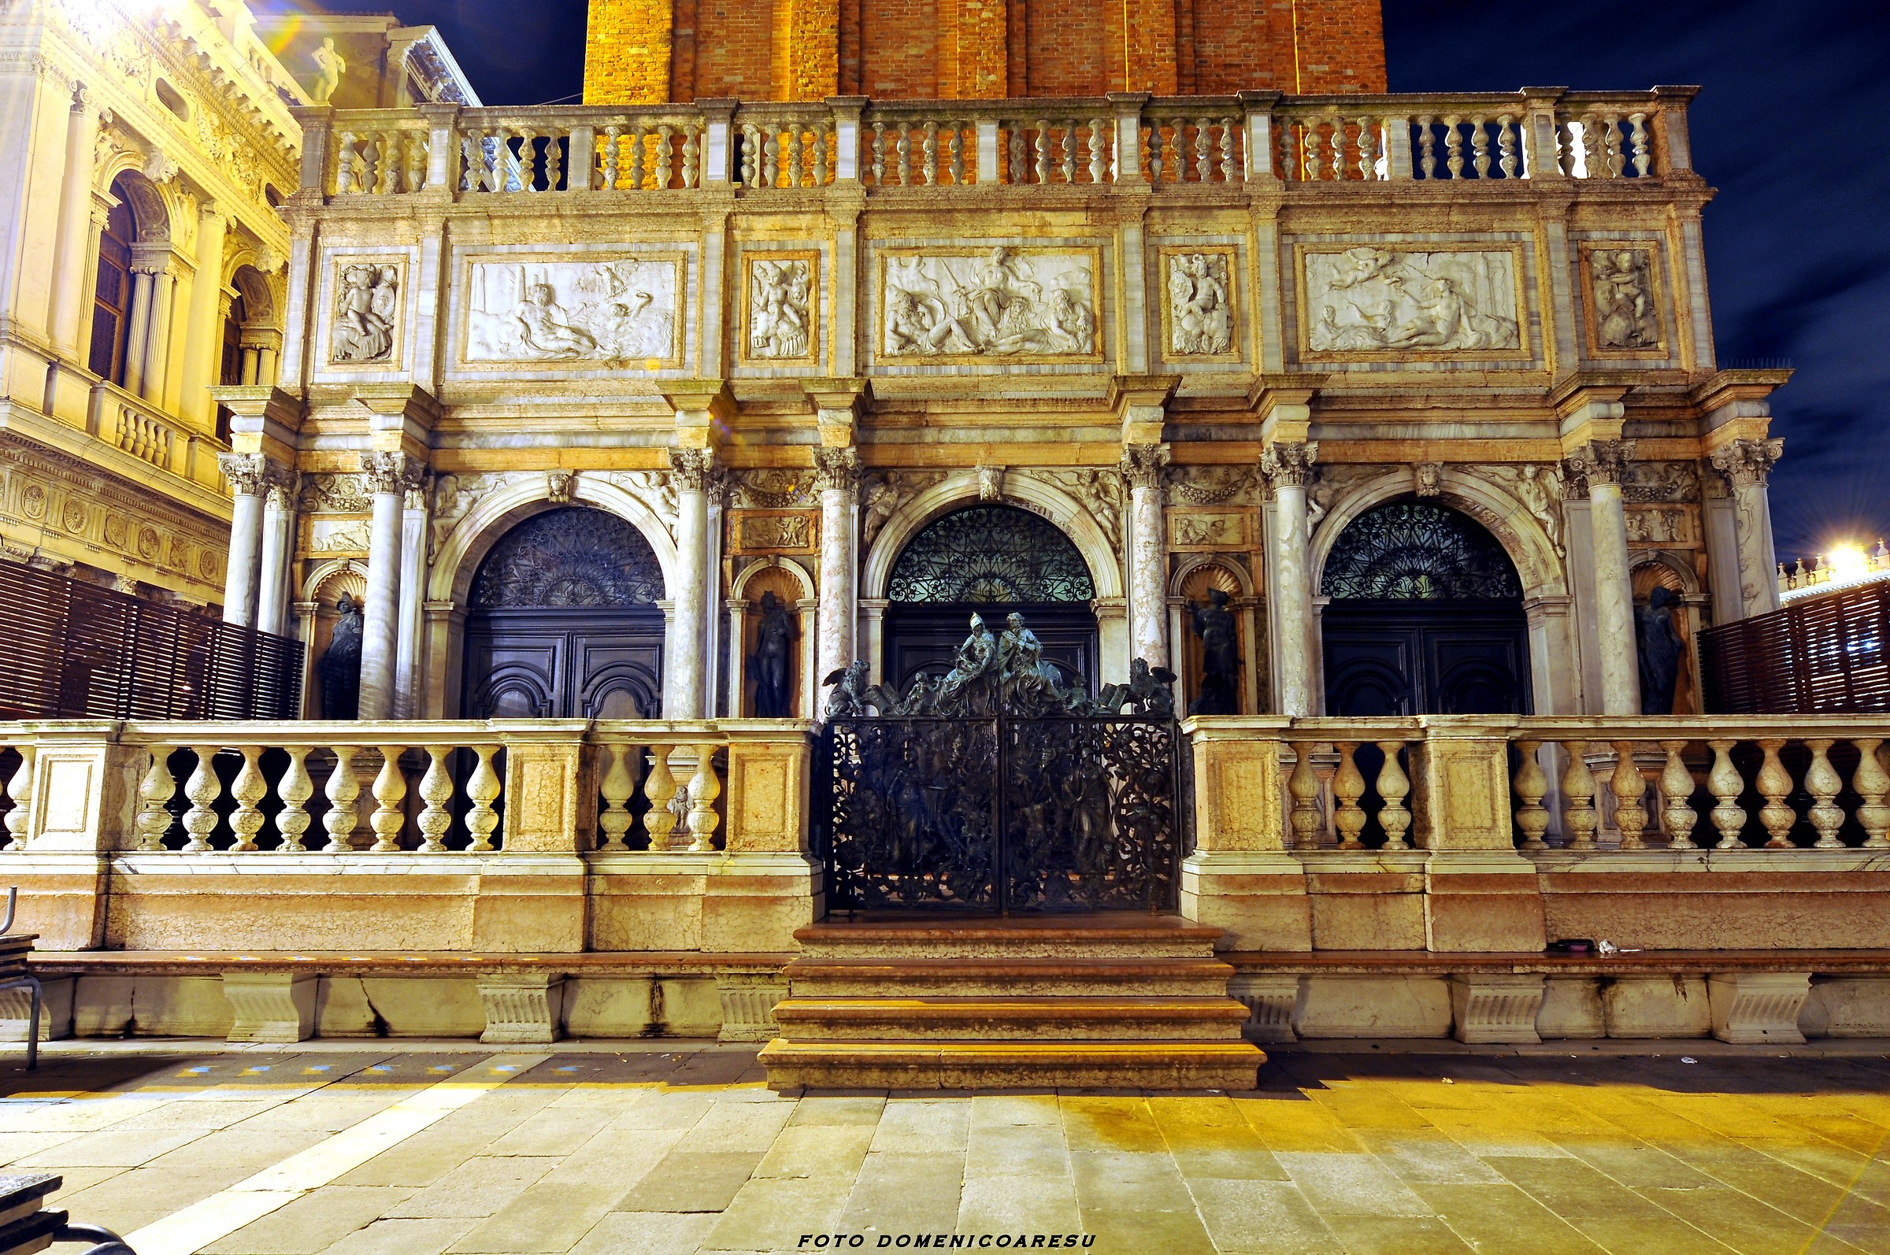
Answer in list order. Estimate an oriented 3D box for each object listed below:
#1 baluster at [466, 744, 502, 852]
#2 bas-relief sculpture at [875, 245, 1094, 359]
[{"bbox_3d":[-3.008,1.117,8.203,0.220,0.689,0.220,0,-9,1],"label":"baluster"},{"bbox_3d":[0.469,-3.387,13.198,2.280,1.248,0.160,0,-9,2],"label":"bas-relief sculpture"}]

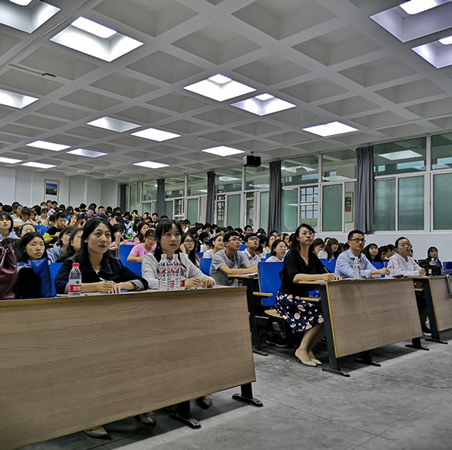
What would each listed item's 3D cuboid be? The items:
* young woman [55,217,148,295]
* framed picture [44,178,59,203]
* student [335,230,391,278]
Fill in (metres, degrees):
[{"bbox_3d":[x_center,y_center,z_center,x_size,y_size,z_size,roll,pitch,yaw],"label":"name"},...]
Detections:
[{"bbox_3d":[-0.772,0.556,2.733,0.680,1.170,0.570,-2,-5,45],"label":"young woman"},{"bbox_3d":[-6.671,-1.259,17.298,0.045,0.928,0.592,-2,-5,45],"label":"framed picture"},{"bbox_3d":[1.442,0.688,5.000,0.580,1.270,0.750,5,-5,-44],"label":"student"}]

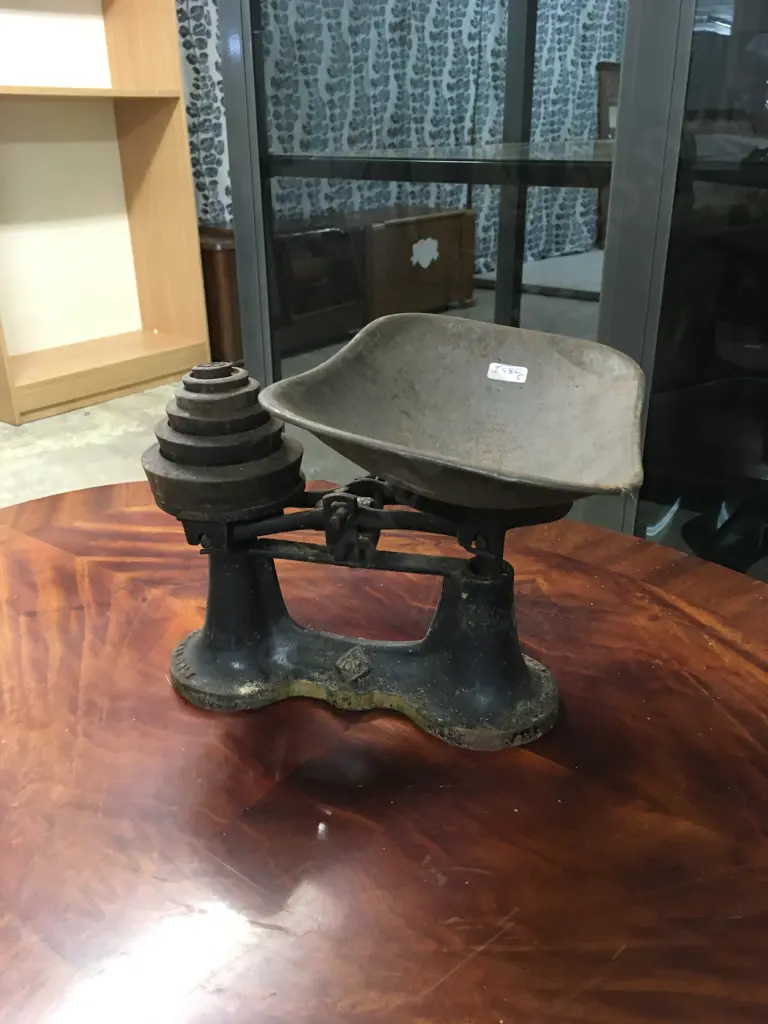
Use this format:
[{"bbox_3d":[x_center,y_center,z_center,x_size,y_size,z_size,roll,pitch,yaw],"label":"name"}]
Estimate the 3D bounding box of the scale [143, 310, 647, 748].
[{"bbox_3d":[-0.005,0.016,0.559,0.319,0.241,0.216,5,25,15],"label":"scale"}]

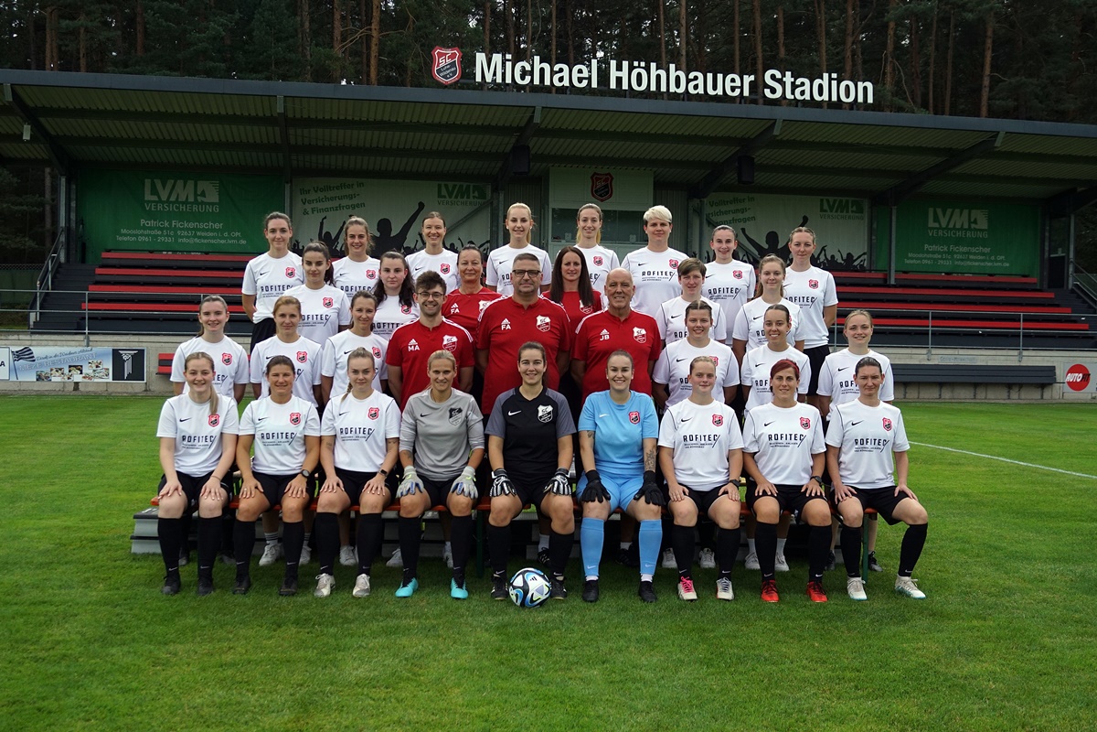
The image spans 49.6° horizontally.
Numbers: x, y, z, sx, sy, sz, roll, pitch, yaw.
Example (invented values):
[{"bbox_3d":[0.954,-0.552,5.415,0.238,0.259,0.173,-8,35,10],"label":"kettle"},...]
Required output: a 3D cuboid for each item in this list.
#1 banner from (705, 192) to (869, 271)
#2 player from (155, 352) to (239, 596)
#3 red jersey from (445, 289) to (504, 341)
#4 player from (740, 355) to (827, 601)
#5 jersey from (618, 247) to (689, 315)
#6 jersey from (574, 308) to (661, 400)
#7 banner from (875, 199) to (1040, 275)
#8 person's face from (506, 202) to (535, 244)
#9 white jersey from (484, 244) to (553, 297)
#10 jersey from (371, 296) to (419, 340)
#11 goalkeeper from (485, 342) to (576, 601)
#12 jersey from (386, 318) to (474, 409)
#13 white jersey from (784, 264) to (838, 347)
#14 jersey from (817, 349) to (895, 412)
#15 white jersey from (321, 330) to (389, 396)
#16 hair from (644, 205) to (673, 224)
[{"bbox_3d":[6.655,-3.772,33.682,5.070,2.150,0.050,1,1,-9],"label":"banner"},{"bbox_3d":[-1.976,0.579,6.680,0.470,1.299,0.680,0,2,-12],"label":"player"},{"bbox_3d":[-0.506,-0.234,7.700,0.470,0.550,0.280,1,2,-5],"label":"red jersey"},{"bbox_3d":[1.344,0.625,6.730,0.480,1.309,0.680,1,2,6],"label":"player"},{"bbox_3d":[0.753,-0.510,8.226,0.550,0.630,0.290,1,1,3],"label":"jersey"},{"bbox_3d":[0.434,-0.021,7.587,0.580,0.710,0.310,1,1,0],"label":"jersey"},{"bbox_3d":[11.731,-3.596,34.000,5.000,2.350,0.050,1,1,-10],"label":"banner"},{"bbox_3d":[-0.191,-0.952,7.880,0.180,0.250,0.200,1,2,-1],"label":"person's face"},{"bbox_3d":[-0.207,-0.552,8.106,0.470,0.560,0.260,1,1,0],"label":"white jersey"},{"bbox_3d":[-1.025,-0.178,7.860,0.460,0.570,0.270,1,1,-2],"label":"jersey"},{"bbox_3d":[-0.100,0.568,6.680,0.510,1.382,0.680,1,2,0],"label":"goalkeeper"},{"bbox_3d":[-0.761,0.033,7.587,0.570,0.690,0.290,1,1,-3],"label":"jersey"},{"bbox_3d":[1.759,-0.401,8.150,0.450,0.570,0.260,1,1,3],"label":"white jersey"},{"bbox_3d":[1.925,0.158,7.456,0.470,0.540,0.260,1,1,11],"label":"jersey"},{"bbox_3d":[-1.182,0.031,7.300,0.430,0.500,0.270,0,2,-22],"label":"white jersey"},{"bbox_3d":[0.760,-1.012,8.200,0.200,0.190,0.220,1,1,2],"label":"hair"}]

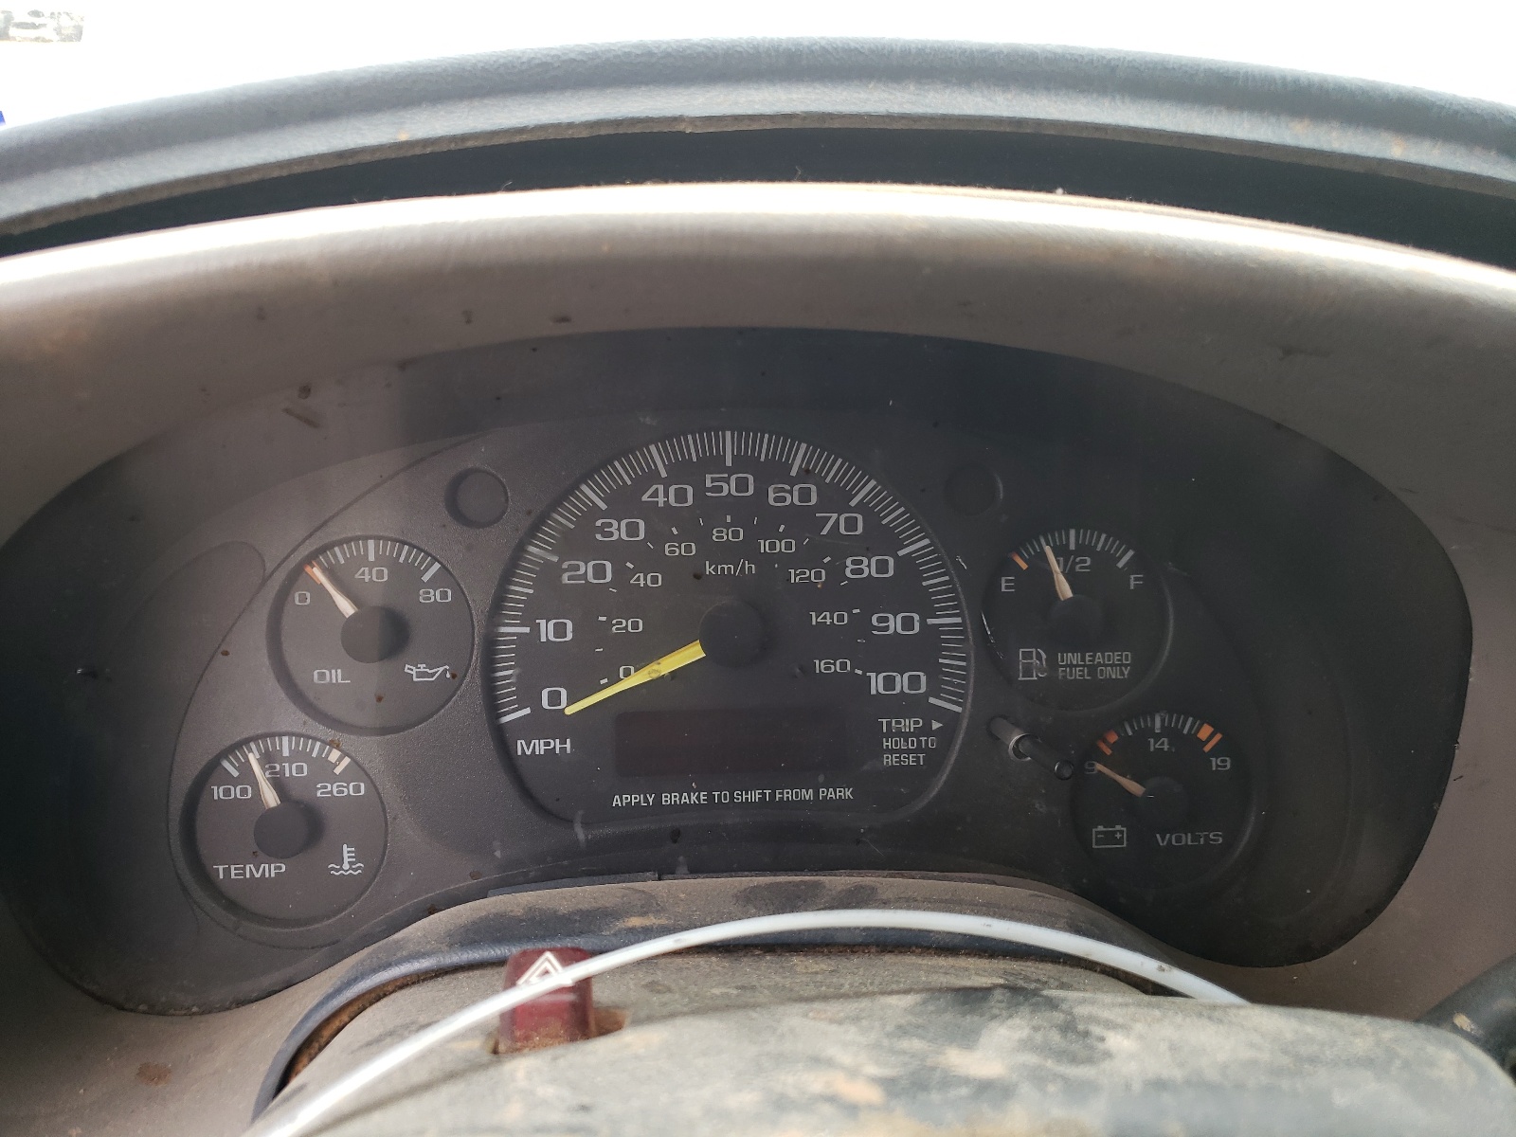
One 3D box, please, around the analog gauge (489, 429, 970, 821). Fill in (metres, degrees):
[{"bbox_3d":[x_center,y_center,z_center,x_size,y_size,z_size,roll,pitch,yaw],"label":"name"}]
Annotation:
[{"bbox_3d":[-0.008,0.015,0.296,0.125,0.103,0.016,-1,4,-4],"label":"analog gauge"}]

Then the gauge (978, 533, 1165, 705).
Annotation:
[{"bbox_3d":[0.084,0.014,0.303,0.050,0.050,0.012,-1,4,-4],"label":"gauge"}]

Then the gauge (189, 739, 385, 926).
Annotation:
[{"bbox_3d":[-0.121,0.067,0.292,0.049,0.049,0.012,-1,4,-4],"label":"gauge"}]

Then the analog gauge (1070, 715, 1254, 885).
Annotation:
[{"bbox_3d":[0.109,0.063,0.307,0.049,0.049,0.012,-1,4,-4],"label":"analog gauge"}]

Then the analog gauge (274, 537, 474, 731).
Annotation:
[{"bbox_3d":[-0.098,0.017,0.291,0.050,0.050,0.012,-1,4,-4],"label":"analog gauge"}]

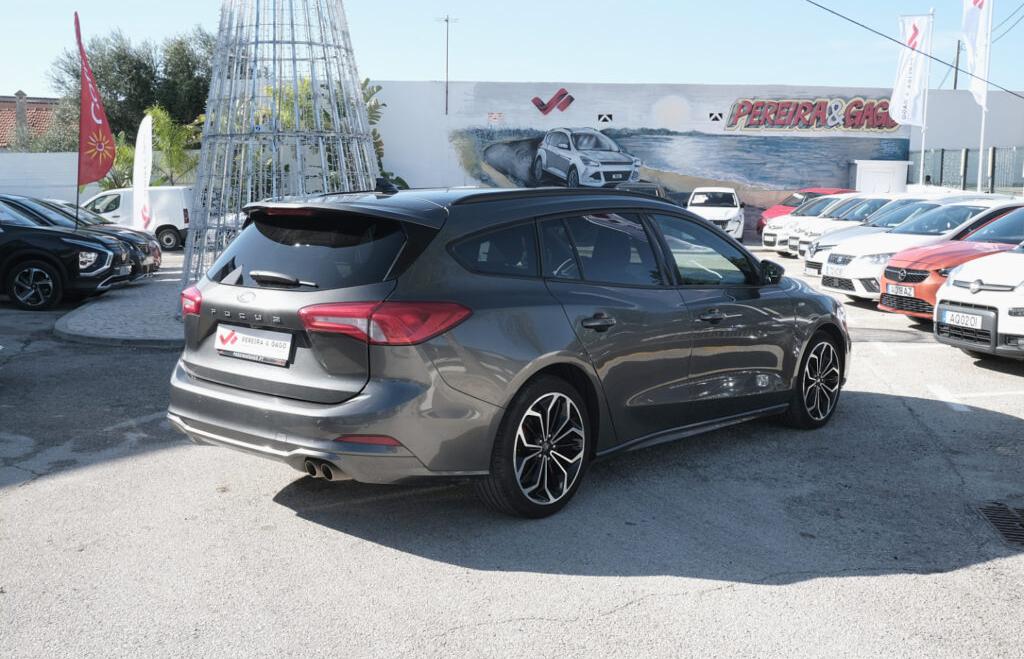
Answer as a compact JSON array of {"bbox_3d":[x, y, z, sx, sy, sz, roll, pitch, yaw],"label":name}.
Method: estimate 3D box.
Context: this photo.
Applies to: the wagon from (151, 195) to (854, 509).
[{"bbox_3d":[0.364,-0.067,6.134,1.880,1.490,4.680,7,9,41],"label":"wagon"}]

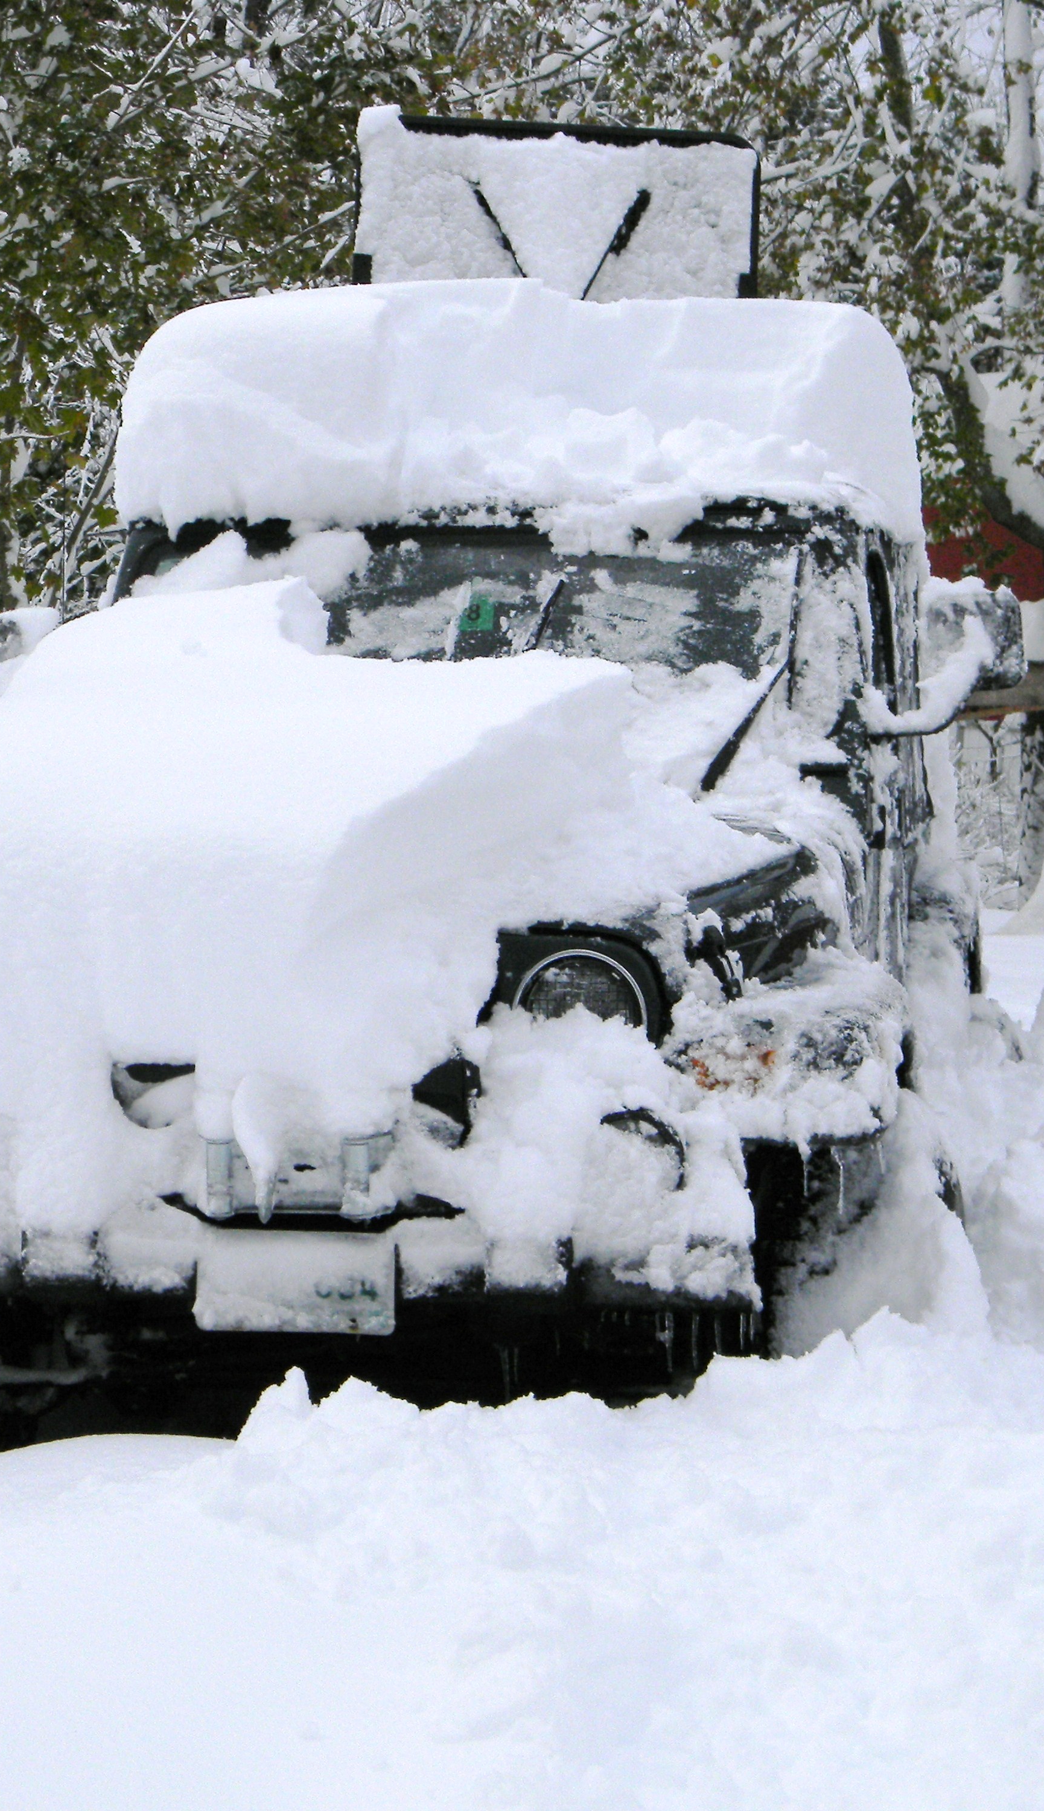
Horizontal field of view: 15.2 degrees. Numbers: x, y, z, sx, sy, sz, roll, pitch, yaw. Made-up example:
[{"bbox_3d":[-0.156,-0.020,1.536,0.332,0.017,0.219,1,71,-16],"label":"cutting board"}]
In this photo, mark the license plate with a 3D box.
[{"bbox_3d":[-0.336,0.562,5.820,0.305,0.153,0.020,1,4,12],"label":"license plate"}]

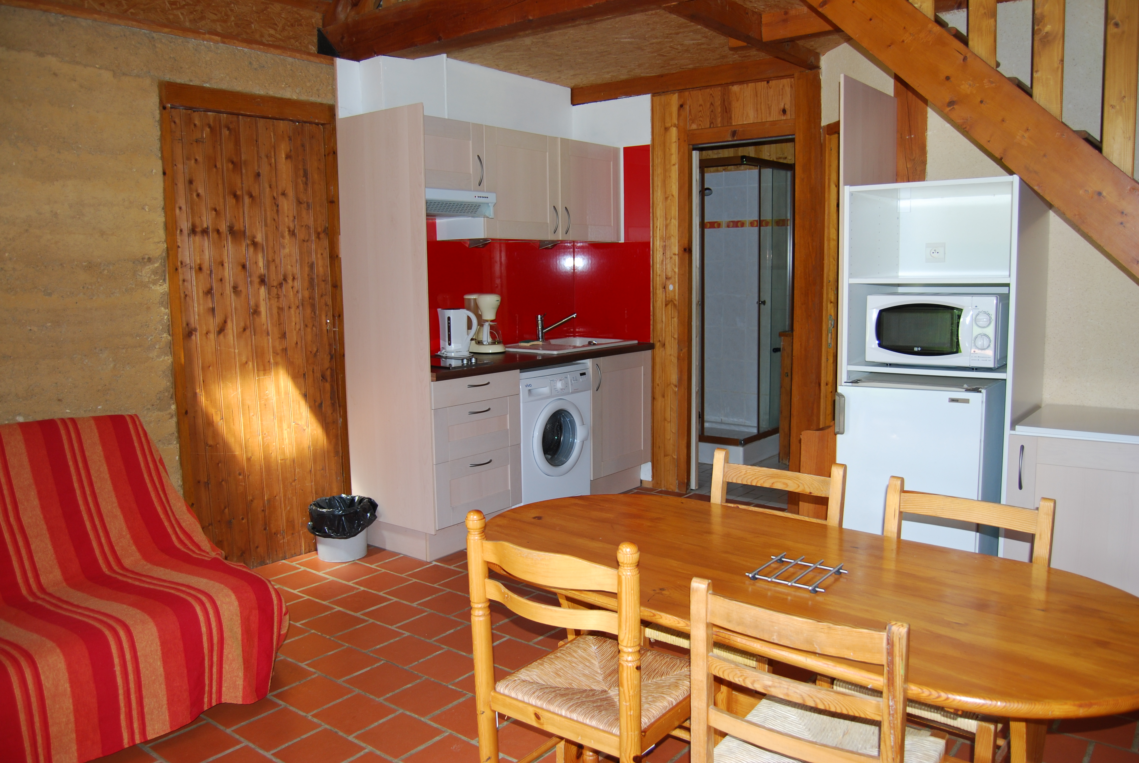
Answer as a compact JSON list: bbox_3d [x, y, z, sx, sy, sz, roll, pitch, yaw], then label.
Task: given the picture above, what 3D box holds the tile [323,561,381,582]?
[{"bbox_3d":[-0.968,0.858,3.821,0.195,0.012,0.193,5,9,38],"label":"tile"}]

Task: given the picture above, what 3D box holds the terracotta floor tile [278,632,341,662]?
[{"bbox_3d":[-0.977,1.000,3.197,0.202,0.015,0.193,5,10,37],"label":"terracotta floor tile"}]

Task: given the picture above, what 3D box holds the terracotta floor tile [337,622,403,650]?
[{"bbox_3d":[-0.734,0.942,3.151,0.195,0.012,0.193,5,9,38],"label":"terracotta floor tile"}]

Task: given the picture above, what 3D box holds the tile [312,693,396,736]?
[{"bbox_3d":[-0.651,1.012,2.597,0.195,0.012,0.193,5,9,38],"label":"tile"}]

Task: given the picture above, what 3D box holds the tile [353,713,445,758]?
[{"bbox_3d":[-0.502,1.047,2.523,0.193,0.012,0.187,5,9,38],"label":"tile"}]

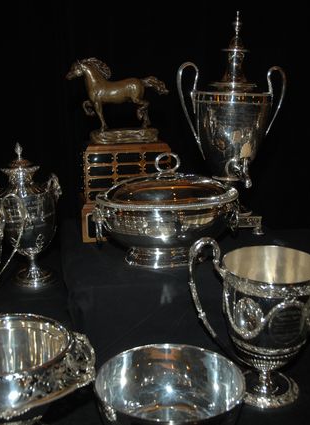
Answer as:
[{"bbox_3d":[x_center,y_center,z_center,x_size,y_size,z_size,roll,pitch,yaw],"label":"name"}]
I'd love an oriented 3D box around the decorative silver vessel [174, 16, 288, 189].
[{"bbox_3d":[0.199,-0.231,1.594,0.301,0.594,0.228,-7,18,-24],"label":"decorative silver vessel"}]

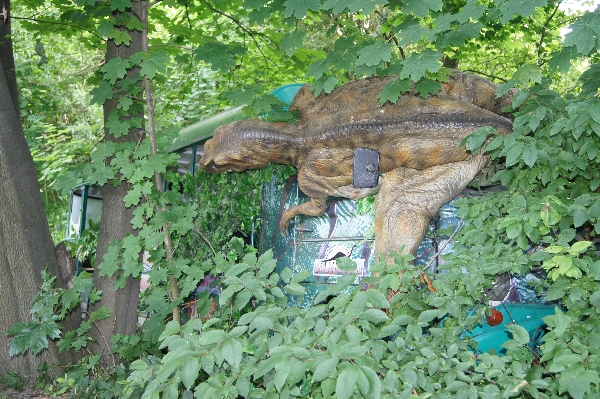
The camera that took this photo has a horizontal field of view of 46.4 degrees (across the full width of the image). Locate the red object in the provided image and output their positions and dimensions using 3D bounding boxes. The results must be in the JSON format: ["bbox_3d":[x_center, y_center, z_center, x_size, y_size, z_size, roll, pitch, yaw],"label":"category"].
[{"bbox_3d":[1.048,0.633,3.750,0.100,0.100,0.055,3,-2,-38],"label":"red object"}]

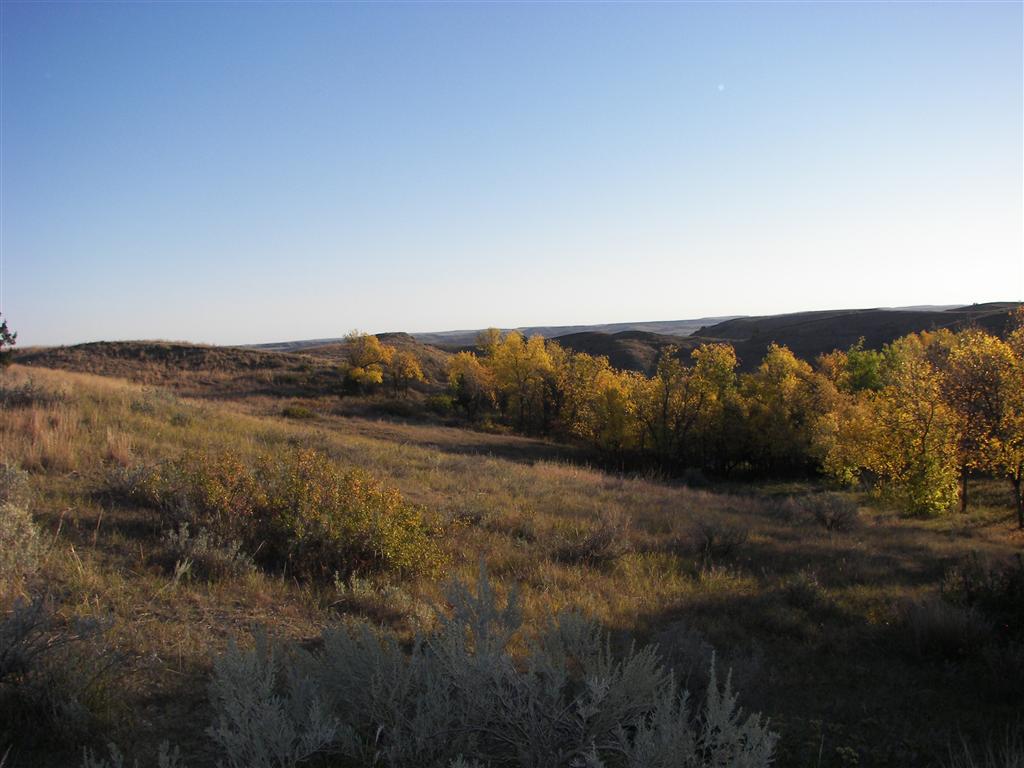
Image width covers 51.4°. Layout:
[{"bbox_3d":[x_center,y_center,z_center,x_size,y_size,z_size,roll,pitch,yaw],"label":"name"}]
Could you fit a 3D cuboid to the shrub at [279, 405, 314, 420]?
[{"bbox_3d":[-11.683,1.552,58.000,1.850,0.870,1.500,-2,3,0],"label":"shrub"}]

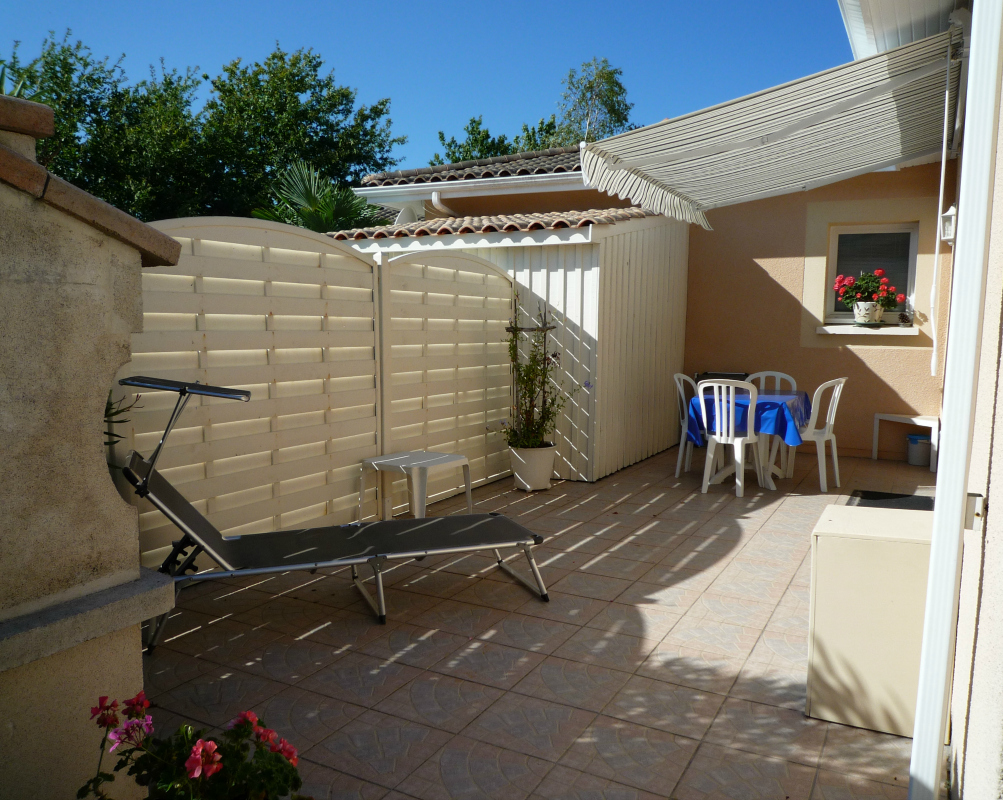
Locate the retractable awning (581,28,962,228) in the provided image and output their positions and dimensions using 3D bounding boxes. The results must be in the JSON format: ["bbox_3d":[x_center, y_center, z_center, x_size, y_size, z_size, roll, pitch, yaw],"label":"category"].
[{"bbox_3d":[2.058,-1.671,5.450,2.000,0.570,2.980,3,6,29],"label":"retractable awning"}]

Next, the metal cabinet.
[{"bbox_3d":[1.294,0.720,2.617,0.410,0.590,0.500,3,6,29],"label":"metal cabinet"}]

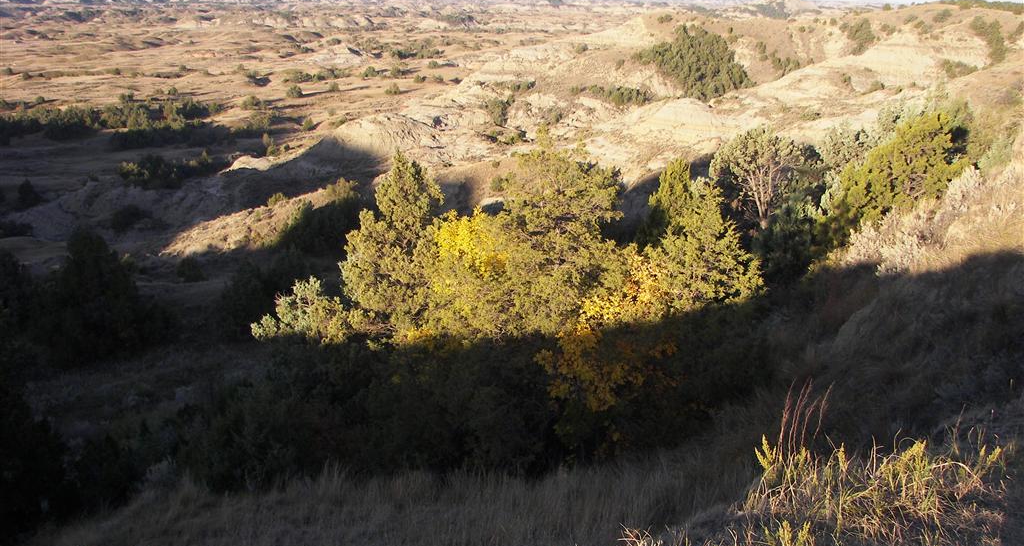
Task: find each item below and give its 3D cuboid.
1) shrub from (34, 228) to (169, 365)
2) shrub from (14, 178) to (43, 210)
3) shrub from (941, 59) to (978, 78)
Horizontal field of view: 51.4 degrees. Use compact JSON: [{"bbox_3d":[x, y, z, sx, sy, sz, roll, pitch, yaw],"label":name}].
[{"bbox_3d":[-16.961,0.971,44.000,5.370,5.700,4.830,-5,16,-21],"label":"shrub"},{"bbox_3d":[-38.593,-6.266,85.000,2.170,2.390,1.950,-6,16,-24],"label":"shrub"},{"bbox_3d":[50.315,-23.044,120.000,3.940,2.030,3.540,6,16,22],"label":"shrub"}]

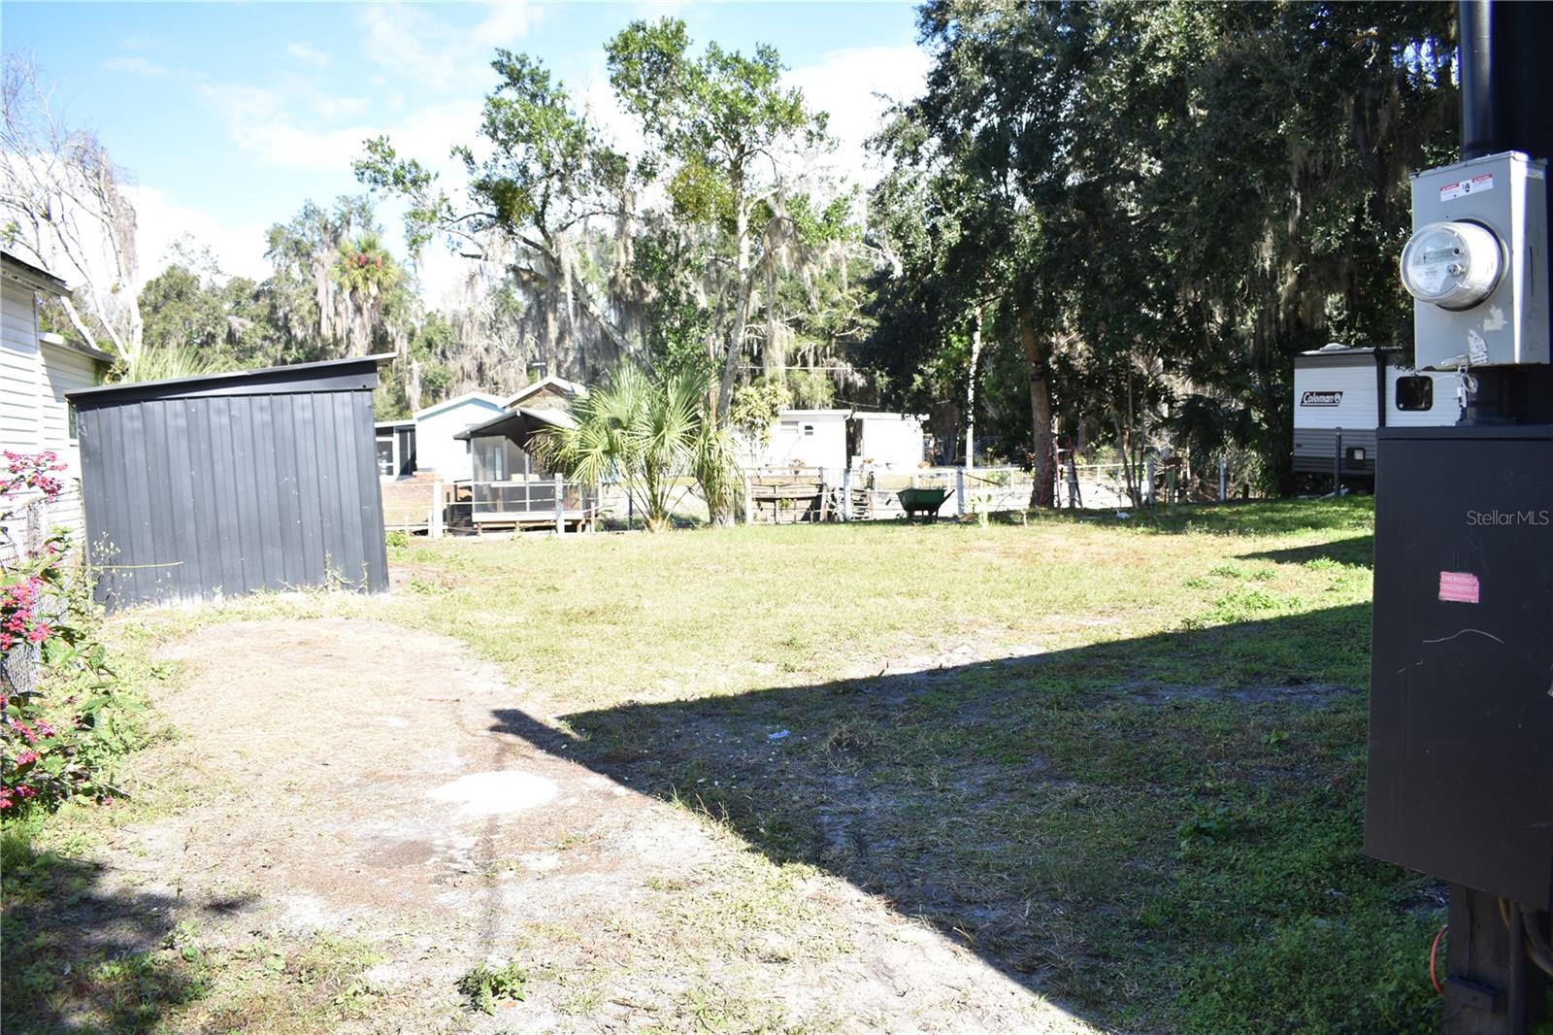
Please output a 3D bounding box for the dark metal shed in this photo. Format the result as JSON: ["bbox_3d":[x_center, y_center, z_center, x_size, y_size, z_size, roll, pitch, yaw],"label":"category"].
[{"bbox_3d":[-6.348,-0.437,14.184,3.300,2.600,2.600,-4,4,-18],"label":"dark metal shed"}]

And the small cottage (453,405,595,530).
[{"bbox_3d":[-6.631,-1.237,30.670,3.200,3.100,4.200,-1,3,-18],"label":"small cottage"}]

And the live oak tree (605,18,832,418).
[{"bbox_3d":[-1.165,-5.035,24.758,4.700,10.400,4.600,0,3,0],"label":"live oak tree"}]

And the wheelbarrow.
[{"bbox_3d":[3.104,-0.285,24.222,1.400,0.700,0.680,-3,4,-41],"label":"wheelbarrow"}]

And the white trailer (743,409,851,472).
[{"bbox_3d":[0.749,-3.506,56.392,5.600,3.100,3.200,-1,3,-9],"label":"white trailer"}]

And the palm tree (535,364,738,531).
[{"bbox_3d":[-2.700,-1.390,23.259,3.900,3.200,3.500,0,3,0],"label":"palm tree"}]

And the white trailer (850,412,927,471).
[{"bbox_3d":[5.599,-3.637,58.388,3.500,3.100,4.500,-1,3,-9],"label":"white trailer"}]

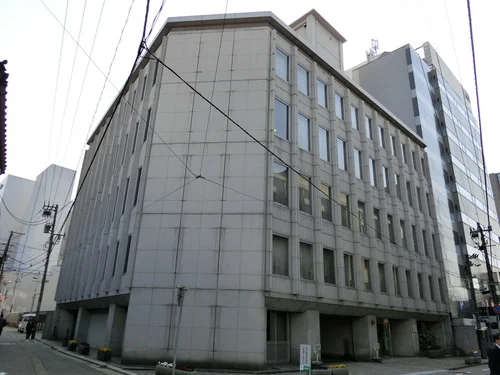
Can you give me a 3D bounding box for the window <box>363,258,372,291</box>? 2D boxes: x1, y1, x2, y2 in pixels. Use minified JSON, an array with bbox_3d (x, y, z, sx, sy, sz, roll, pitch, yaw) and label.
[{"bbox_3d":[6.726,5.044,20.924,0.940,1.716,0.150,20,-27,-40],"label":"window"}]

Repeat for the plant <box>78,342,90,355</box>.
[{"bbox_3d":[-8.202,8.037,17.980,0.505,0.496,0.505,16,-25,-32],"label":"plant"}]

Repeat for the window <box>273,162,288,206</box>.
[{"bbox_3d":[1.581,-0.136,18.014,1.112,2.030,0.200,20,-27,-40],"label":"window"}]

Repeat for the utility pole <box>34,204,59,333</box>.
[{"bbox_3d":[-21.237,8.142,37.955,0.400,13.189,0.400,-2,-21,-2],"label":"utility pole"}]

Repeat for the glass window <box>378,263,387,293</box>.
[{"bbox_3d":[8.071,5.545,22.124,0.940,1.716,0.150,20,-27,-40],"label":"glass window"}]

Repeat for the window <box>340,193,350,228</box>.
[{"bbox_3d":[5.776,1.405,21.706,1.010,2.030,0.200,20,-27,-40],"label":"window"}]

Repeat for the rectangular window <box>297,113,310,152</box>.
[{"bbox_3d":[2.879,-2.979,19.517,1.080,1.990,0.150,20,-27,-40],"label":"rectangular window"}]

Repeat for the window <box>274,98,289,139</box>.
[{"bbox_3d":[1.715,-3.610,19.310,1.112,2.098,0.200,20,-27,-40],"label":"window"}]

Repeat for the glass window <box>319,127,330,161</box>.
[{"bbox_3d":[4.181,-2.497,20.662,1.080,1.990,0.150,20,-27,-40],"label":"glass window"}]

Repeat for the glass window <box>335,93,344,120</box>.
[{"bbox_3d":[5.607,-5.205,23.009,1.080,1.649,0.150,20,-27,-40],"label":"glass window"}]

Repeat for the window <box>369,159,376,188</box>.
[{"bbox_3d":[8.307,-0.985,24.582,0.940,1.990,0.150,20,-27,-40],"label":"window"}]

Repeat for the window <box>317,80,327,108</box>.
[{"bbox_3d":[4.305,-5.688,21.864,1.080,1.649,0.150,20,-27,-40],"label":"window"}]

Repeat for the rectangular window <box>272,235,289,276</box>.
[{"bbox_3d":[1.326,2.999,15.937,1.080,1.704,0.150,20,-27,-40],"label":"rectangular window"}]

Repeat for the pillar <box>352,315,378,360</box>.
[{"bbox_3d":[6.423,8.394,20.160,0.882,2.304,0.954,20,-27,-40],"label":"pillar"}]

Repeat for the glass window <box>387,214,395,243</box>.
[{"bbox_3d":[9.972,2.945,25.398,0.908,2.030,0.200,20,-27,-40],"label":"glass window"}]

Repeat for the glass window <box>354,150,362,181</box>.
[{"bbox_3d":[6.962,-1.485,23.383,0.940,1.990,0.150,20,-27,-40],"label":"glass window"}]

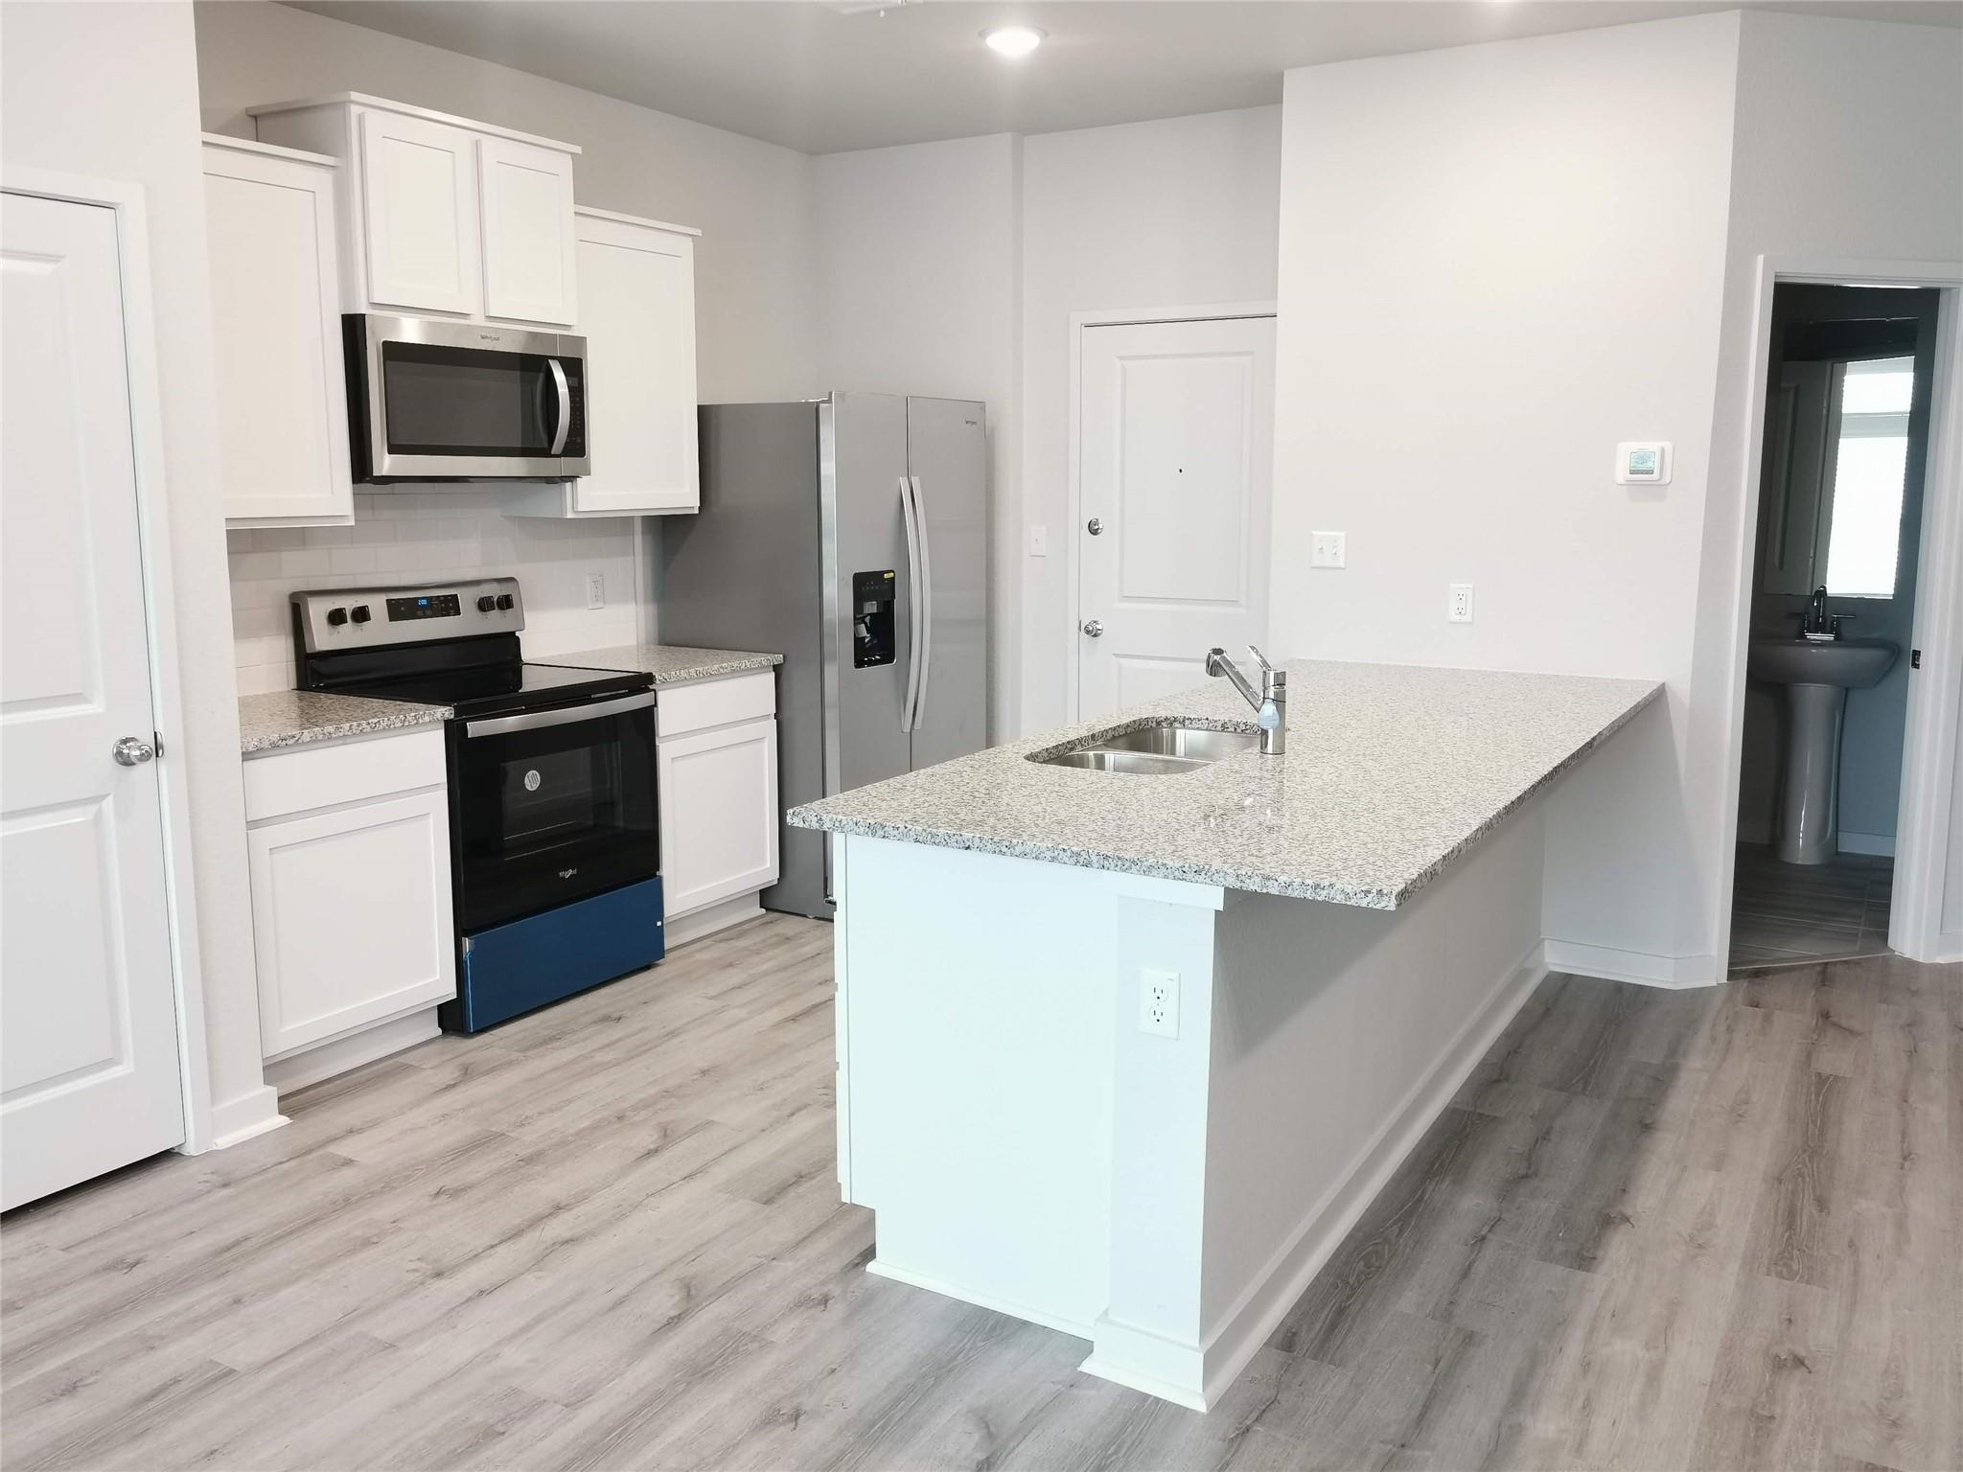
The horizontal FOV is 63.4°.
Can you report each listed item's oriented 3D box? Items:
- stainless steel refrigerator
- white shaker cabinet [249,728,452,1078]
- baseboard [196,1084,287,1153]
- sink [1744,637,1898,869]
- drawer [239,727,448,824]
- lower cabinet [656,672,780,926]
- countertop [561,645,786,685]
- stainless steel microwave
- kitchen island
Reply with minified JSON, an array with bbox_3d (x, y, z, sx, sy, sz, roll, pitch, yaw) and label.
[{"bbox_3d":[-0.552,-0.324,5.796,0.855,1.765,0.911,6,11,30],"label":"stainless steel refrigerator"},{"bbox_3d":[-1.809,0.399,4.074,0.628,0.874,0.613,6,11,30],"label":"white shaker cabinet"},{"bbox_3d":[-1.682,0.870,3.626,0.030,0.096,0.213,6,11,30],"label":"baseboard"},{"bbox_3d":[3.261,0.063,6.247,0.530,0.860,0.445,6,11,30],"label":"sink"},{"bbox_3d":[-1.769,0.073,4.037,0.513,0.136,0.574,6,11,30],"label":"drawer"},{"bbox_3d":[-1.110,0.183,5.289,0.618,0.828,0.615,6,11,30],"label":"lower cabinet"},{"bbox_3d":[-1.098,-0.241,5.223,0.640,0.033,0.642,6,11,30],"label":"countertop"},{"bbox_3d":[-1.542,-0.936,4.505,0.417,0.426,0.768,6,11,30],"label":"stainless steel microwave"},{"bbox_3d":[0.815,0.438,3.797,1.103,0.911,2.749,6,11,30],"label":"kitchen island"}]

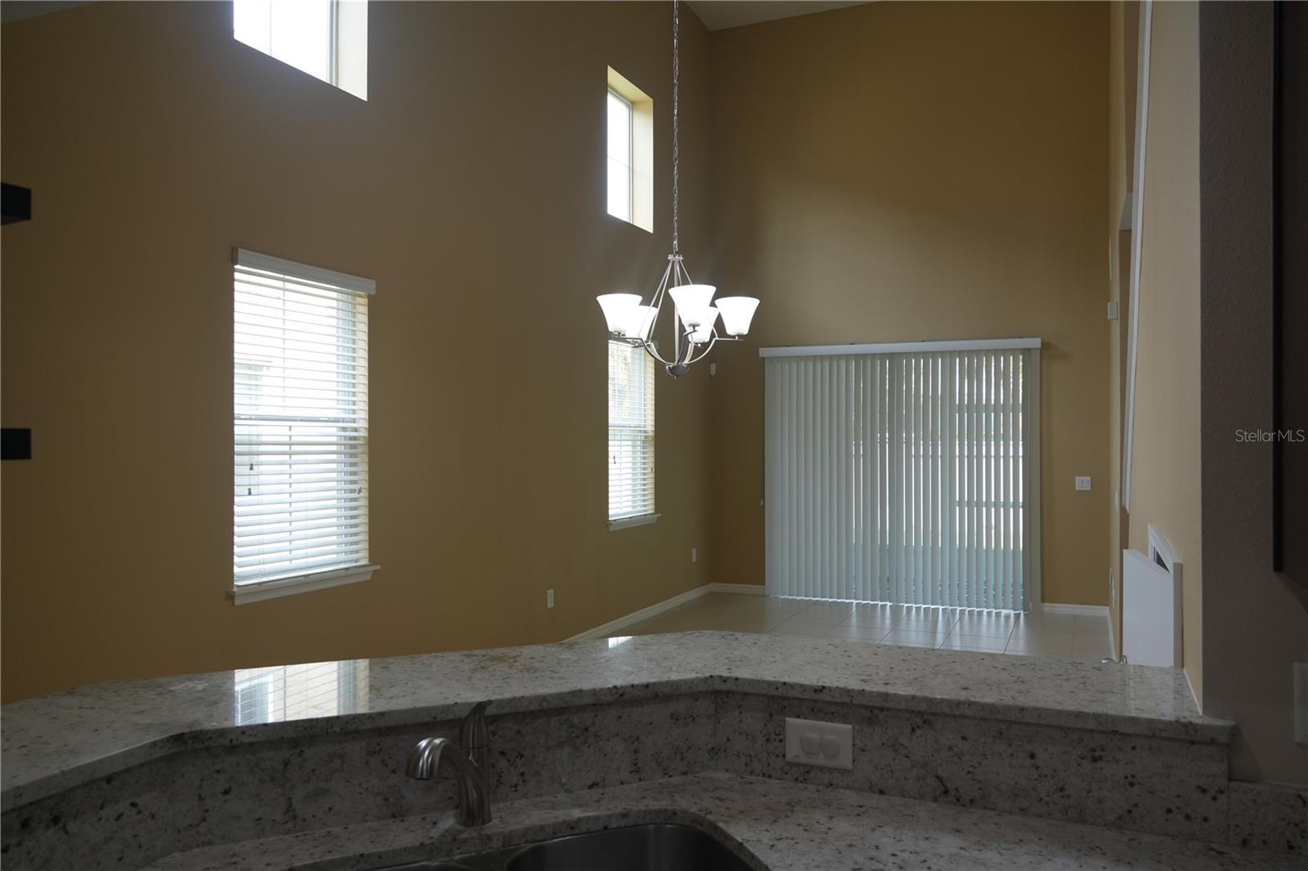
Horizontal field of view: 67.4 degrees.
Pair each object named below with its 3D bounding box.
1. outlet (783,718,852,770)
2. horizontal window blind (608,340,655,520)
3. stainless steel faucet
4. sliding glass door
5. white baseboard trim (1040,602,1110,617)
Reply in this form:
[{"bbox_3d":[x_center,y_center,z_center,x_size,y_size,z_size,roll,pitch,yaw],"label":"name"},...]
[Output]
[{"bbox_3d":[0.305,0.570,1.812,0.124,0.080,0.009,0,0,24],"label":"outlet"},{"bbox_3d":[-0.194,-0.064,8.420,0.060,1.505,0.919,0,0,24],"label":"horizontal window blind"},{"bbox_3d":[-0.324,0.550,1.573,0.060,0.200,0.245,0,0,14],"label":"stainless steel faucet"},{"bbox_3d":[2.278,0.354,9.345,2.589,2.466,0.100,0,0,24],"label":"sliding glass door"},{"bbox_3d":[3.746,1.551,8.742,0.591,0.094,0.016,0,0,24],"label":"white baseboard trim"}]

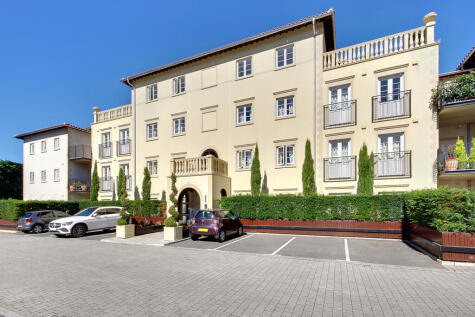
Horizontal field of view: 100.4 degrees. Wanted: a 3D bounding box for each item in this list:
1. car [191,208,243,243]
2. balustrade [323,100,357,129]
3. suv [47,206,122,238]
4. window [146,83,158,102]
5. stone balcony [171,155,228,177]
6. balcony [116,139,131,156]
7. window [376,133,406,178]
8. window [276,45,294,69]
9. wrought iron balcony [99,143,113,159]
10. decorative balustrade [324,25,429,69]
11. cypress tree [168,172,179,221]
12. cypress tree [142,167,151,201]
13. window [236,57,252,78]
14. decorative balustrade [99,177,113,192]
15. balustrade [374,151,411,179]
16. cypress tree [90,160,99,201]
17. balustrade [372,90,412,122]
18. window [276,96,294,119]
[{"bbox_3d":[-1.025,3.306,10.150,1.680,1.500,2.980,-2,-6,25],"label":"car"},{"bbox_3d":[6.076,-2.554,11.761,1.776,1.473,0.300,-2,-6,21],"label":"balustrade"},{"bbox_3d":[-9.200,4.027,13.100,1.870,1.630,4.500,-2,-11,12],"label":"suv"},{"bbox_3d":[-7.337,-5.630,17.149,1.192,1.455,0.150,-2,-6,21],"label":"window"},{"bbox_3d":[-2.553,0.494,13.436,3.139,1.171,1.950,-2,-5,22],"label":"stone balcony"},{"bbox_3d":[-10.461,-0.949,18.245,1.810,1.410,0.300,-2,-6,21],"label":"balcony"},{"bbox_3d":[7.964,-0.181,10.260,1.208,2.150,0.150,-2,-5,22],"label":"window"},{"bbox_3d":[3.150,-6.704,13.077,1.185,1.387,0.150,-2,-6,21],"label":"window"},{"bbox_3d":[-12.713,-0.744,19.124,1.904,1.449,0.300,-2,-6,21],"label":"wrought iron balcony"},{"bbox_3d":[7.178,-5.790,10.576,4.849,1.068,0.280,-2,-5,22],"label":"decorative balustrade"},{"bbox_3d":[-3.145,1.984,9.700,0.550,2.400,0.550,-2,-5,24],"label":"cypress tree"},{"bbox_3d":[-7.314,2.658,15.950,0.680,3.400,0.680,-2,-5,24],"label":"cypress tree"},{"bbox_3d":[0.461,-6.068,13.276,1.140,1.207,0.150,-2,-5,22],"label":"window"},{"bbox_3d":[-12.552,2.482,18.900,1.600,1.300,0.280,-2,-5,24],"label":"decorative balustrade"},{"bbox_3d":[7.878,0.329,10.143,1.567,1.399,0.300,-2,-5,22],"label":"balustrade"},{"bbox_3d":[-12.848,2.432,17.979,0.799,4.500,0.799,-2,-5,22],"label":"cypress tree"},{"bbox_3d":[7.593,-2.511,9.750,1.530,1.280,0.280,-2,-5,24],"label":"balustrade"},{"bbox_3d":[2.933,-3.117,12.100,1.120,1.350,0.180,-2,-5,24],"label":"window"}]

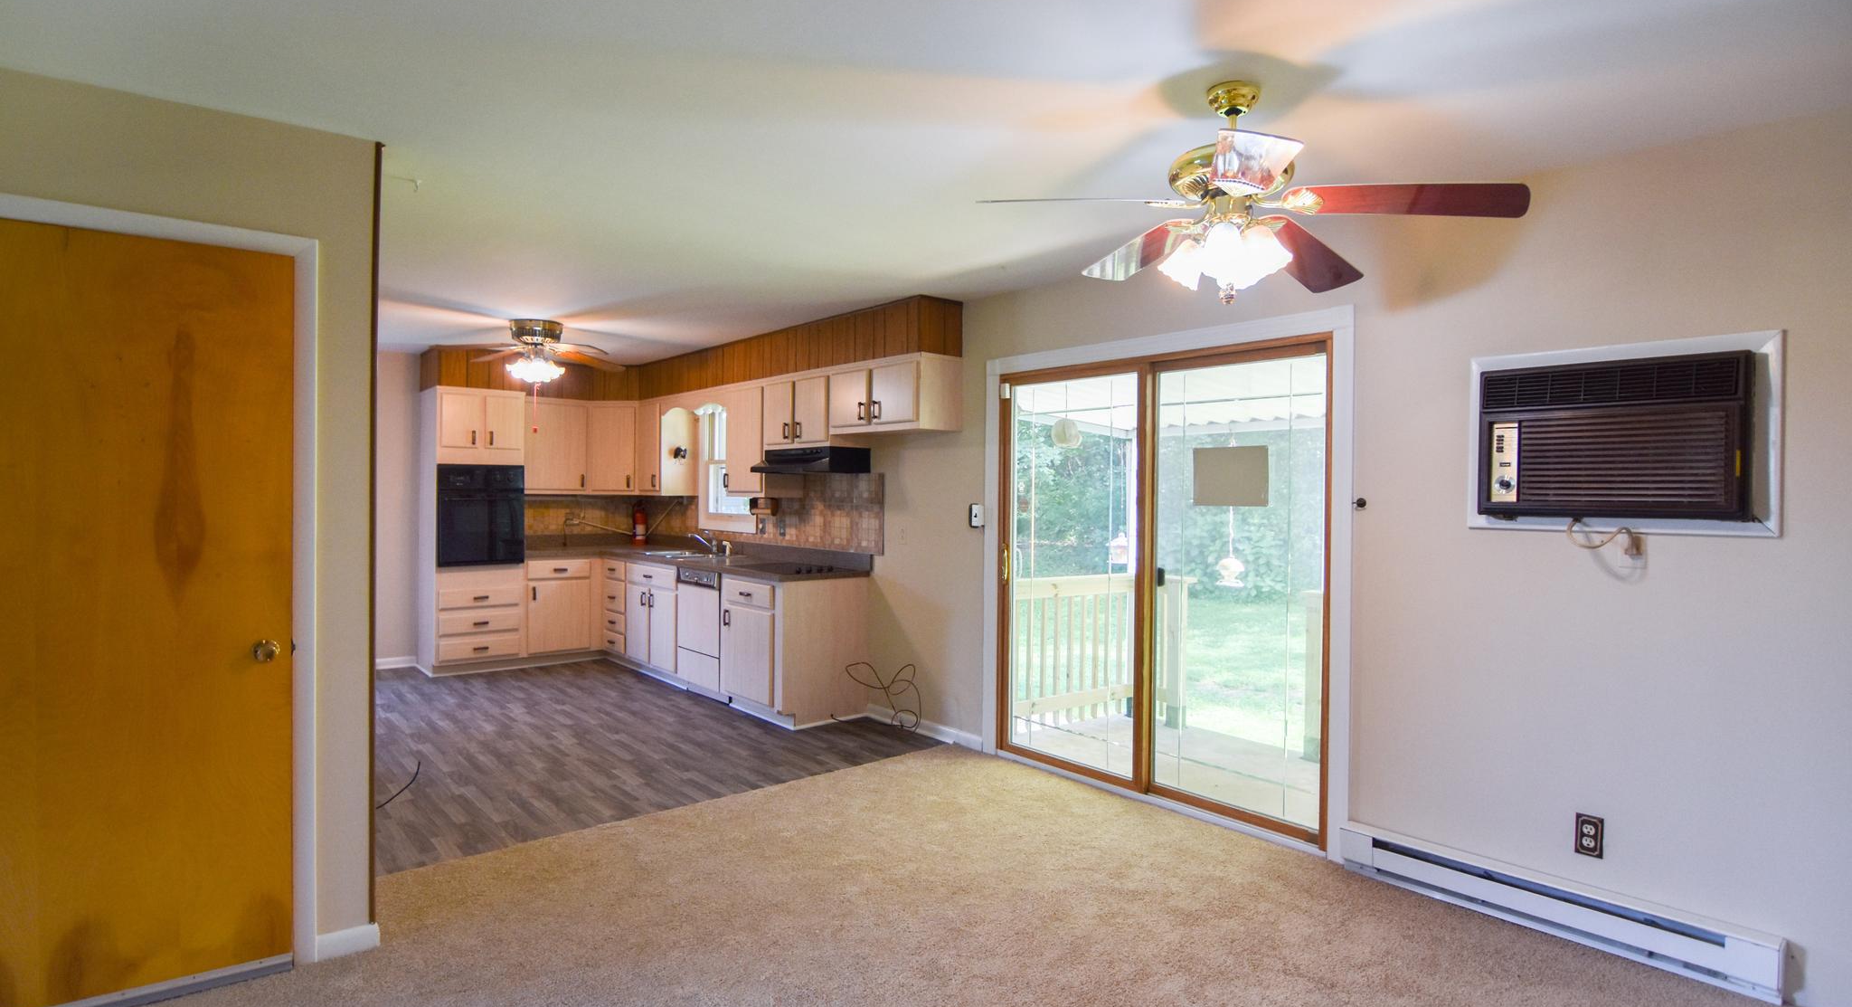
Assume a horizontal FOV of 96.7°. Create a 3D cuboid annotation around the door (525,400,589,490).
[{"bbox_3d":[-2.991,-0.452,6.651,0.485,0.690,0.030,1,0,-42],"label":"door"}]

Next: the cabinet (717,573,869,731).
[{"bbox_3d":[-0.830,0.890,5.228,0.610,0.870,0.690,0,1,-41],"label":"cabinet"}]

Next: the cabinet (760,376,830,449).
[{"bbox_3d":[-0.719,-0.580,5.322,0.322,0.470,0.754,1,0,-42],"label":"cabinet"}]

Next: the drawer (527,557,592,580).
[{"bbox_3d":[-3.030,0.522,6.662,0.475,0.152,0.440,1,0,-42],"label":"drawer"}]

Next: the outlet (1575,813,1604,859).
[{"bbox_3d":[2.096,1.050,2.599,0.010,0.122,0.072,0,1,-44],"label":"outlet"}]

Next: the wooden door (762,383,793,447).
[{"bbox_3d":[-0.949,-0.582,5.353,0.030,0.390,0.325,1,0,-42],"label":"wooden door"}]

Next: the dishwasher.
[{"bbox_3d":[-1.346,0.864,5.844,0.590,0.815,0.590,0,1,-44],"label":"dishwasher"}]

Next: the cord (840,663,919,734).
[{"bbox_3d":[-0.238,1.180,5.009,0.200,0.350,0.492,0,1,-44],"label":"cord"}]

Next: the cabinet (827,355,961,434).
[{"bbox_3d":[-0.193,-0.603,4.734,0.322,0.409,0.822,1,0,-42],"label":"cabinet"}]

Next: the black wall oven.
[{"bbox_3d":[-3.498,0.086,6.398,0.580,0.745,0.550,0,1,-38],"label":"black wall oven"}]

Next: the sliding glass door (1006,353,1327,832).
[{"bbox_3d":[1.029,0.340,3.922,0.110,2.066,1.715,0,1,-44],"label":"sliding glass door"}]

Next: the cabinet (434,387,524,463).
[{"bbox_3d":[-3.503,-0.569,6.394,0.590,0.570,0.550,0,1,-38],"label":"cabinet"}]

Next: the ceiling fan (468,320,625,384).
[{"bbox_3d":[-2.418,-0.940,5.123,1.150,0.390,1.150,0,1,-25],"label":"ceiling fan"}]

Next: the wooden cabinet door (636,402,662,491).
[{"bbox_3d":[-2.292,-0.462,6.850,0.022,0.707,0.384,0,1,-44],"label":"wooden cabinet door"}]

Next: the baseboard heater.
[{"bbox_3d":[2.043,1.339,2.780,0.068,0.162,1.178,0,1,-44],"label":"baseboard heater"}]

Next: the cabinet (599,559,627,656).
[{"bbox_3d":[-2.236,0.811,6.752,0.634,0.763,0.490,1,0,-42],"label":"cabinet"}]

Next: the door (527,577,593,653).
[{"bbox_3d":[-2.893,0.891,6.507,0.480,0.562,0.030,1,0,-42],"label":"door"}]

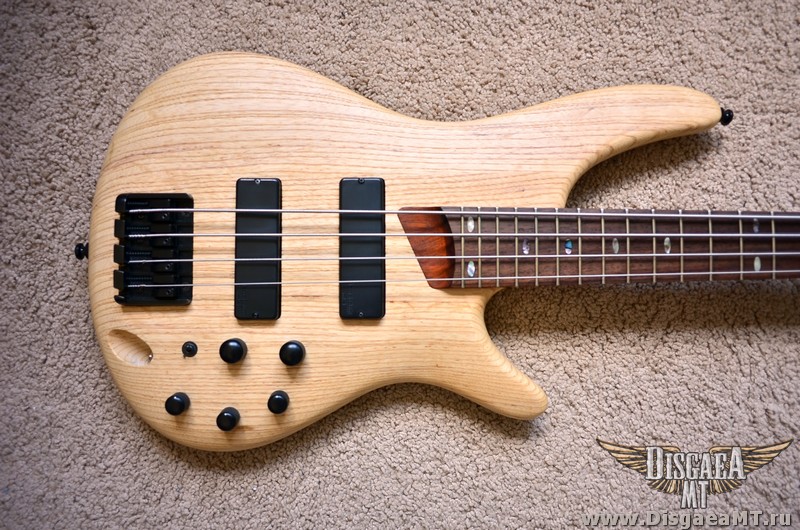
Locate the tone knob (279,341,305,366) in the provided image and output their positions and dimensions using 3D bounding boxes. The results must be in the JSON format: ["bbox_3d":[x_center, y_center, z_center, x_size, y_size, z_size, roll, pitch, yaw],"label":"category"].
[{"bbox_3d":[-0.081,0.066,0.467,0.018,0.016,0.018,0,88,-2],"label":"tone knob"}]

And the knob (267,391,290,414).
[{"bbox_3d":[-0.092,0.104,0.469,0.015,0.016,0.015,0,89,-2],"label":"knob"}]

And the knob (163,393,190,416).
[{"bbox_3d":[-0.169,0.105,0.470,0.015,0.016,0.015,0,89,-2],"label":"knob"}]

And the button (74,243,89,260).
[{"bbox_3d":[-0.248,-0.010,0.489,0.012,0.013,0.013,0,88,-2],"label":"button"}]

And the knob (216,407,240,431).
[{"bbox_3d":[-0.130,0.117,0.470,0.015,0.016,0.015,0,91,-2],"label":"knob"}]

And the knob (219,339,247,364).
[{"bbox_3d":[-0.126,0.065,0.468,0.018,0.016,0.018,0,88,-2],"label":"knob"}]

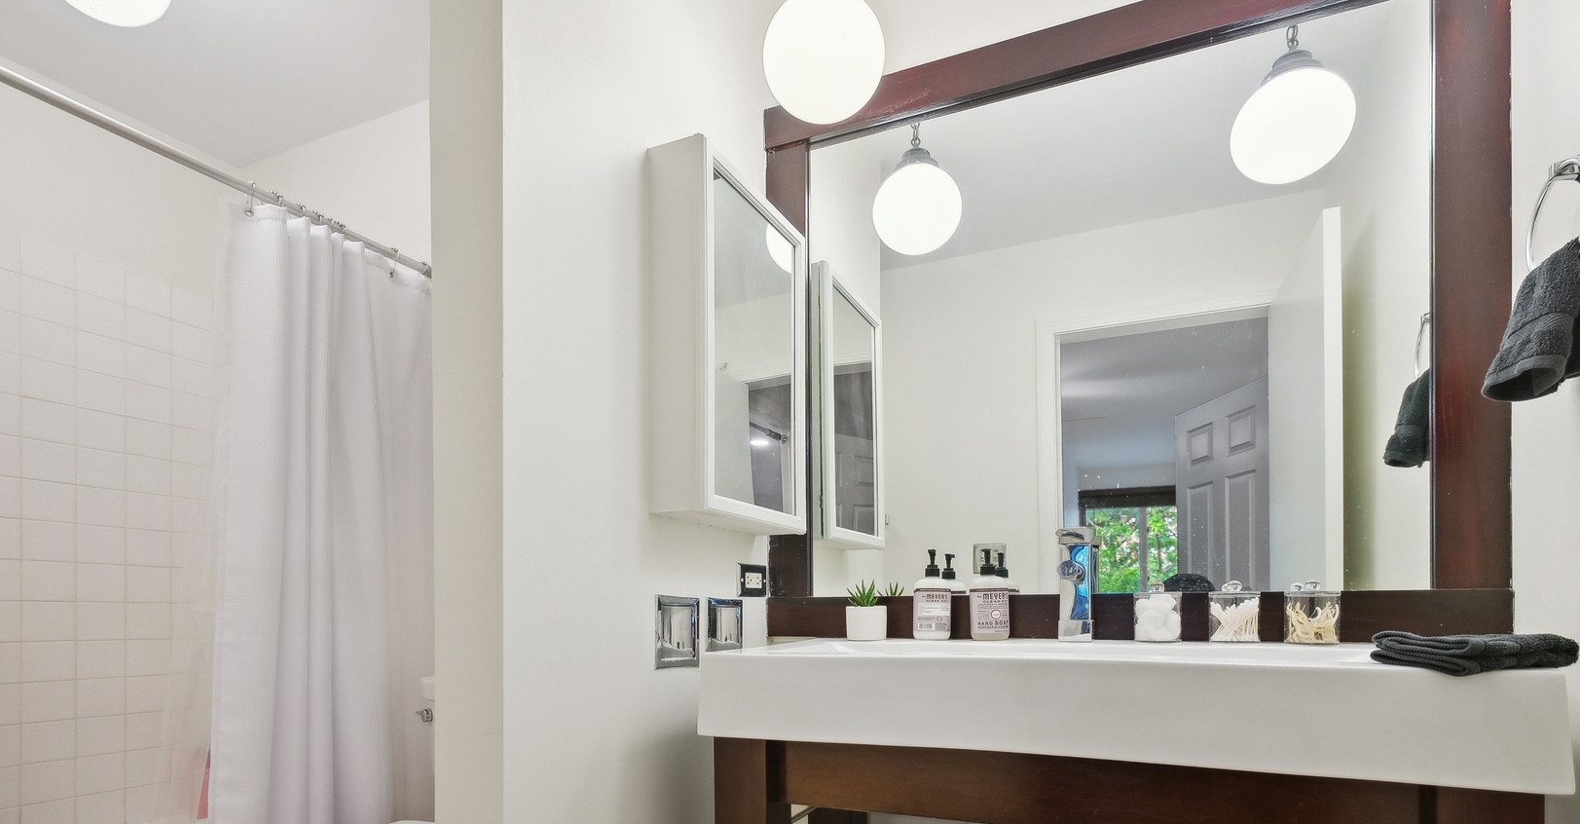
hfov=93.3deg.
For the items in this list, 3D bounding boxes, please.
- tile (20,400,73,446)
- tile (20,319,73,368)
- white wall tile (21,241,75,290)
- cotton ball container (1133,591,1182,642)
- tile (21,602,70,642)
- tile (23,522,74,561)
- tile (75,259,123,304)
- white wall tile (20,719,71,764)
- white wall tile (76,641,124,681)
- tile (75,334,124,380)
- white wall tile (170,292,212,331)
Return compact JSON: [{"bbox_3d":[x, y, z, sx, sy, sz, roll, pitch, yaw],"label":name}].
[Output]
[{"bbox_3d":[-2.041,0.028,2.053,0.009,0.108,0.108,-3,-7,27],"label":"tile"},{"bbox_3d":[-2.033,-0.191,2.045,0.010,0.109,0.111,-1,-7,27],"label":"tile"},{"bbox_3d":[-2.041,-0.408,2.053,0.009,0.105,0.108,-3,-7,27],"label":"white wall tile"},{"bbox_3d":[0.636,0.352,1.290,0.074,0.091,0.074,-2,-4,22],"label":"cotton ball container"},{"bbox_3d":[-2.027,0.574,2.039,0.010,0.108,0.108,-5,-7,26],"label":"tile"},{"bbox_3d":[-2.045,0.359,2.057,0.010,0.108,0.108,-5,-7,26],"label":"tile"},{"bbox_3d":[-1.985,-0.381,2.147,0.009,0.105,0.108,-3,-7,27],"label":"tile"},{"bbox_3d":[-2.000,0.889,2.012,0.010,0.108,0.108,-5,-7,26],"label":"white wall tile"},{"bbox_3d":[-1.969,0.711,2.131,0.010,0.108,0.108,-5,-7,26],"label":"white wall tile"},{"bbox_3d":[-1.970,-0.163,2.133,0.010,0.110,0.108,0,-4,29],"label":"tile"},{"bbox_3d":[-1.859,-0.327,2.321,0.010,0.110,0.108,0,-4,29],"label":"white wall tile"}]

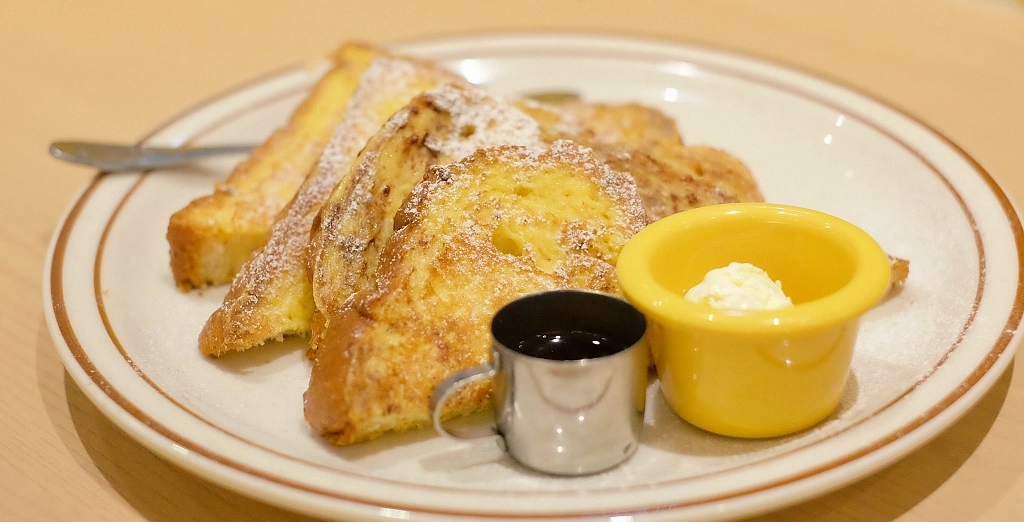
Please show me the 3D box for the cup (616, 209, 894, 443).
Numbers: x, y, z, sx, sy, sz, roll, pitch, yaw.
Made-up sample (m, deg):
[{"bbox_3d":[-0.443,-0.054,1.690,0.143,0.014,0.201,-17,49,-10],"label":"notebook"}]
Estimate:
[{"bbox_3d":[0.062,0.017,0.388,0.068,0.041,0.068,-6,25,0],"label":"cup"}]

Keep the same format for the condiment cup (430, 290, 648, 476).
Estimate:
[{"bbox_3d":[0.007,0.031,0.374,0.054,0.032,0.038,-6,25,-9],"label":"condiment cup"}]

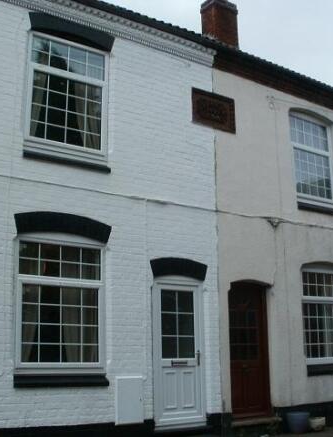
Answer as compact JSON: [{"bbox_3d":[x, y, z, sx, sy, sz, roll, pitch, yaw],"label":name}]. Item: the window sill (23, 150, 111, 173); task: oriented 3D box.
[{"bbox_3d":[-1.259,-0.695,7.651,1.204,0.132,0.140,8,-14,-34],"label":"window sill"}]

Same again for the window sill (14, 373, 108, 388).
[{"bbox_3d":[-1.232,1.908,7.103,1.204,0.139,0.140,8,-14,-34],"label":"window sill"}]

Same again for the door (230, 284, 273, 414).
[{"bbox_3d":[1.186,1.921,8.989,0.862,1.984,0.080,8,-14,-34],"label":"door"}]

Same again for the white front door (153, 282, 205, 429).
[{"bbox_3d":[0.158,1.793,8.208,0.880,1.992,0.080,8,-14,-34],"label":"white front door"}]

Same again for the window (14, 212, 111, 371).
[{"bbox_3d":[-1.270,0.891,7.348,1.305,1.938,0.120,8,-14,-34],"label":"window"}]

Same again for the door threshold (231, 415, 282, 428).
[{"bbox_3d":[1.233,2.896,8.711,0.988,0.117,0.240,8,-14,-34],"label":"door threshold"}]

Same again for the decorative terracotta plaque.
[{"bbox_3d":[0.716,-1.632,9.260,0.843,0.575,0.050,8,-14,-34],"label":"decorative terracotta plaque"}]

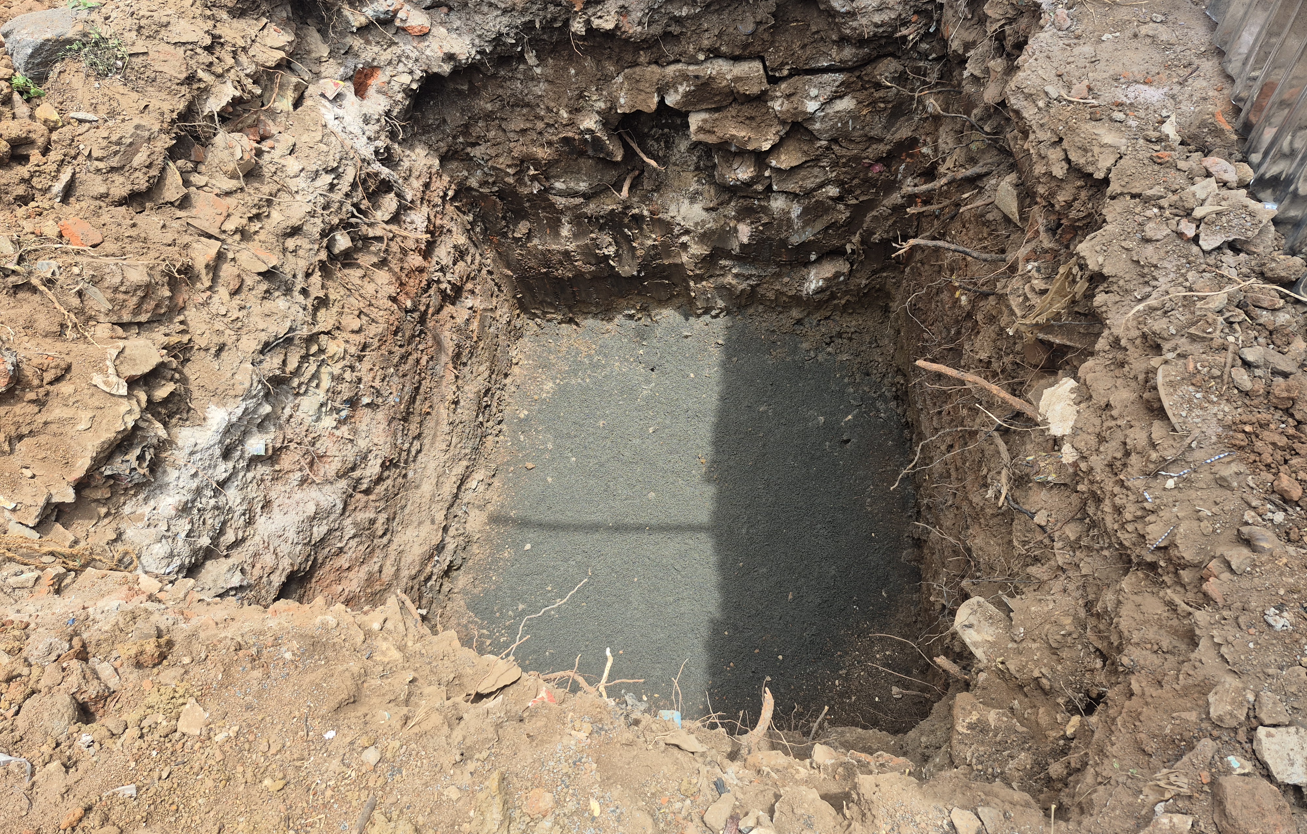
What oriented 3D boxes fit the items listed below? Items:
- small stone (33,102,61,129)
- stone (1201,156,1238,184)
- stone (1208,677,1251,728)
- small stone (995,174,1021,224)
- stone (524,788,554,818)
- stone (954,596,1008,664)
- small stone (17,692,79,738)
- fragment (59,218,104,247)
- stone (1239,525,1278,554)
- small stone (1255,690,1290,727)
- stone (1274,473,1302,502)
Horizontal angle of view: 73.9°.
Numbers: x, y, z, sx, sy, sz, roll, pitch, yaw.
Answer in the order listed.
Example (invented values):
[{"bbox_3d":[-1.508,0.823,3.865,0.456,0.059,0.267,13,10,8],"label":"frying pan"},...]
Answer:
[{"bbox_3d":[-1.319,-0.656,1.889,0.062,0.041,0.047,40,69,19],"label":"small stone"},{"bbox_3d":[1.309,-0.569,1.999,0.042,0.030,0.058,-8,62,-4],"label":"stone"},{"bbox_3d":[0.927,0.463,1.402,0.045,0.034,0.069,20,63,10],"label":"stone"},{"bbox_3d":[0.838,-0.515,2.052,0.061,0.073,0.121,0,62,0],"label":"small stone"},{"bbox_3d":[-0.172,0.577,1.302,0.037,0.022,0.042,40,69,19],"label":"stone"},{"bbox_3d":[0.737,0.478,1.954,0.105,0.077,0.140,-20,64,-10],"label":"stone"},{"bbox_3d":[-0.922,0.454,1.322,0.082,0.049,0.066,5,62,3],"label":"small stone"},{"bbox_3d":[-1.186,-0.382,1.800,0.088,0.040,0.062,21,64,11],"label":"fragment"},{"bbox_3d":[1.083,0.218,1.550,0.048,0.028,0.045,-7,62,-4],"label":"stone"},{"bbox_3d":[0.997,0.471,1.403,0.040,0.024,0.048,-2,62,-1],"label":"small stone"},{"bbox_3d":[1.171,0.130,1.600,0.041,0.024,0.032,41,69,19],"label":"stone"}]

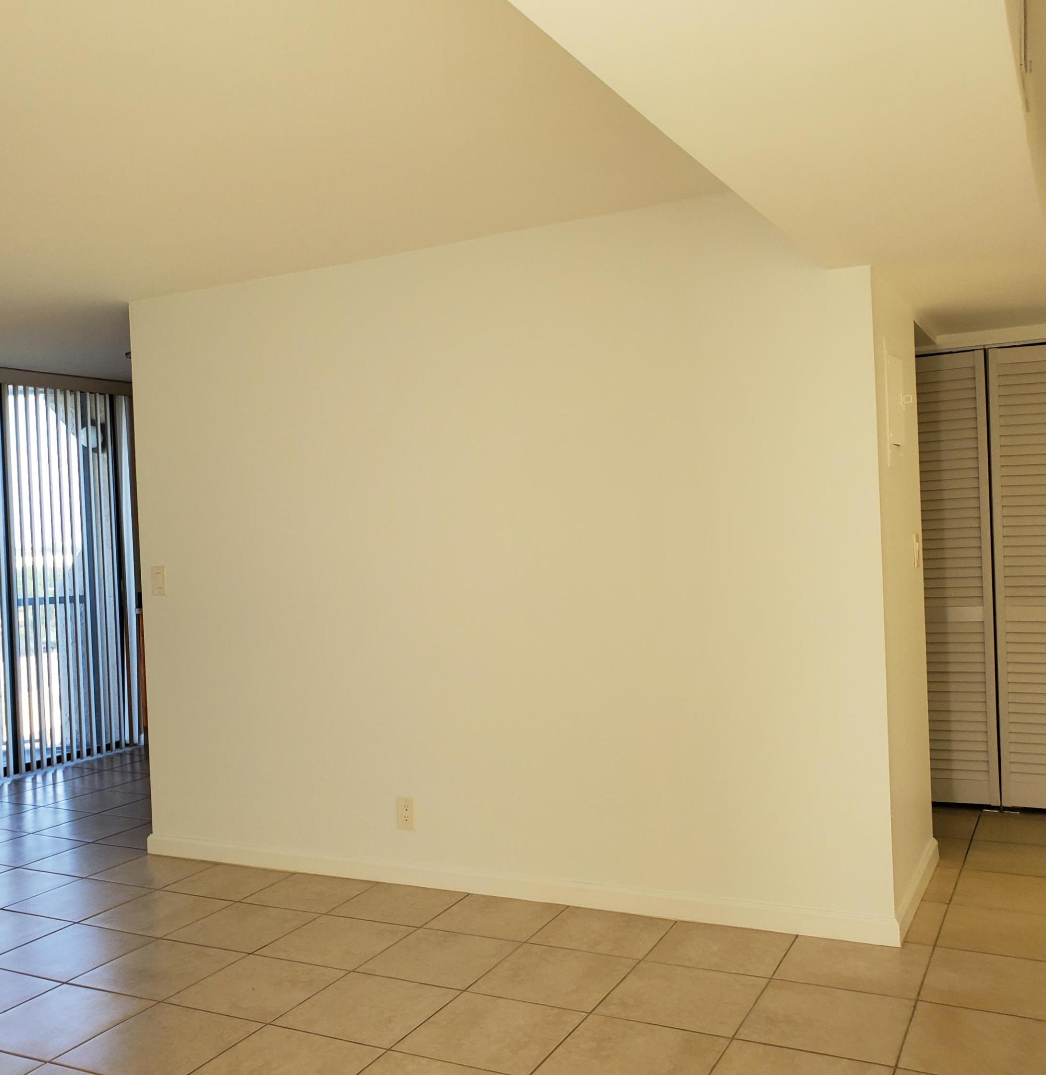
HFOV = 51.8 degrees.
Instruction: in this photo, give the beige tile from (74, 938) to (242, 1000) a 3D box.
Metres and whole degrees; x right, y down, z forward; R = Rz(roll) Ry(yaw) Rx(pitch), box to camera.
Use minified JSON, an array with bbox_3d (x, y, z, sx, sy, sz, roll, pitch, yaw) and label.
[{"bbox_3d":[-1.179,1.401,3.493,0.407,0.011,0.395,-2,0,27],"label":"beige tile"}]

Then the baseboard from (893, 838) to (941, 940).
[{"bbox_3d":[1.404,1.234,3.808,0.015,0.088,0.946,-2,0,28],"label":"baseboard"}]

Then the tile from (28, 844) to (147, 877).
[{"bbox_3d":[-1.889,1.407,4.688,0.403,0.010,0.403,-2,0,27],"label":"tile"}]

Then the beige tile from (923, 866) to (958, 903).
[{"bbox_3d":[1.536,1.277,3.944,0.095,0.010,0.403,-2,0,27],"label":"beige tile"}]

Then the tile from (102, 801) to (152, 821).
[{"bbox_3d":[-1.903,1.411,5.617,0.402,0.012,0.402,-2,0,27],"label":"tile"}]

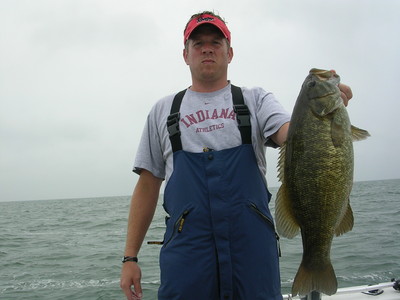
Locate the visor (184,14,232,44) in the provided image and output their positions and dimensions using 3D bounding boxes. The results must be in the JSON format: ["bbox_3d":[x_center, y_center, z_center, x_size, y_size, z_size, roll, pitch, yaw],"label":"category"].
[{"bbox_3d":[0.028,-0.445,1.655,0.175,0.100,0.260,-4,-12,2],"label":"visor"}]

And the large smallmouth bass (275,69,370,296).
[{"bbox_3d":[0.300,0.080,1.080,0.225,0.550,0.115,0,-4,18],"label":"large smallmouth bass"}]

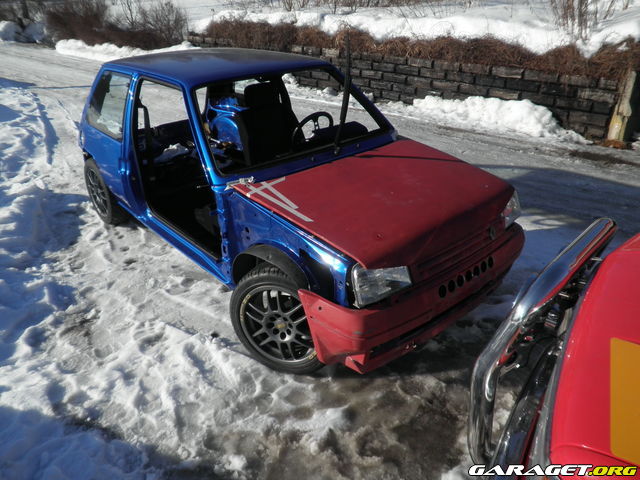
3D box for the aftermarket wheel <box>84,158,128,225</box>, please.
[{"bbox_3d":[-1.763,-0.430,4.011,0.200,0.560,0.560,-23,36,-37],"label":"aftermarket wheel"}]

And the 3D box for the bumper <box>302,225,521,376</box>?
[{"bbox_3d":[0.584,0.198,2.503,1.440,0.400,0.460,-23,36,-37],"label":"bumper"}]

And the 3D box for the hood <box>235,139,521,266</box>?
[{"bbox_3d":[0.393,-0.227,2.515,1.380,0.152,0.923,-23,41,-37],"label":"hood"}]

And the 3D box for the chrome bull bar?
[{"bbox_3d":[0.903,0.326,1.783,0.200,0.480,1.242,24,36,37],"label":"chrome bull bar"}]

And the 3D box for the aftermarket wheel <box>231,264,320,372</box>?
[{"bbox_3d":[-0.170,0.400,2.462,0.560,0.560,0.200,12,30,21],"label":"aftermarket wheel"}]

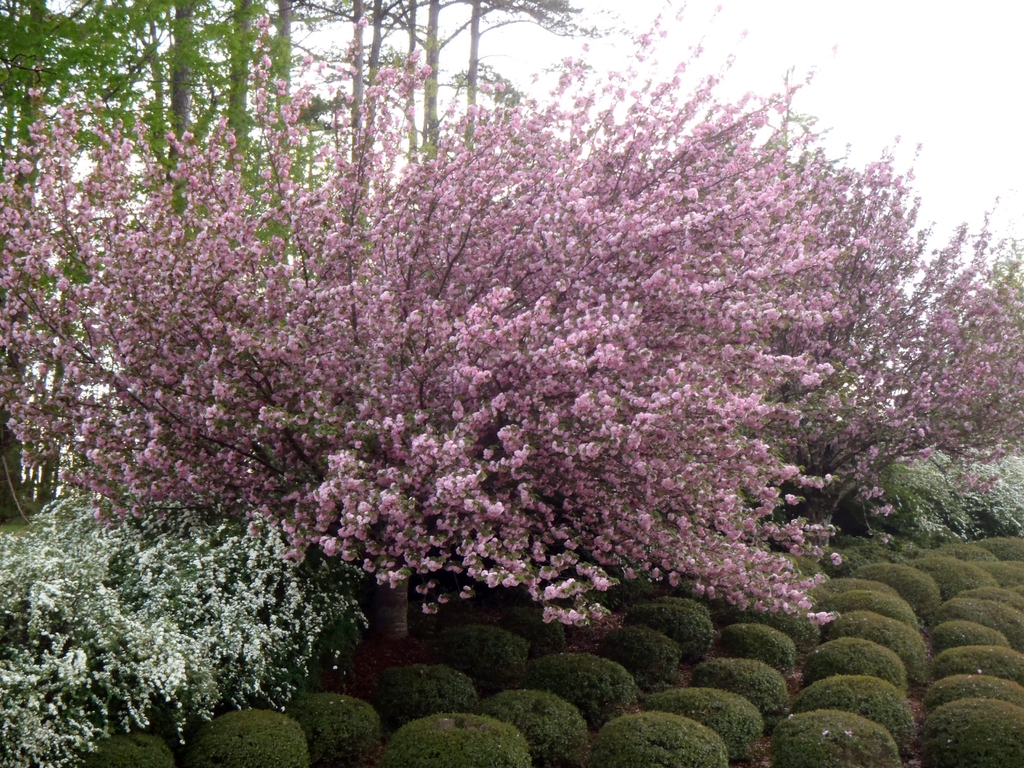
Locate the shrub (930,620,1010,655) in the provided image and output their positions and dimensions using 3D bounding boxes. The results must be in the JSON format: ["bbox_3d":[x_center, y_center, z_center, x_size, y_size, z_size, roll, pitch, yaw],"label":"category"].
[{"bbox_3d":[3.988,2.257,20.070,0.696,0.383,0.696,0,1,0],"label":"shrub"}]

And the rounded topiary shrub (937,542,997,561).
[{"bbox_3d":[4.720,1.874,24.120,0.753,0.414,0.753,0,1,0],"label":"rounded topiary shrub"}]

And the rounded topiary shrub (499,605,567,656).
[{"bbox_3d":[0.161,2.185,20.610,0.652,0.378,0.652,0,1,0],"label":"rounded topiary shrub"}]

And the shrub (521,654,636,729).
[{"bbox_3d":[0.548,2.458,18.587,0.943,0.580,0.943,0,-2,0],"label":"shrub"}]

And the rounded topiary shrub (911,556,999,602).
[{"bbox_3d":[4.379,1.961,22.860,0.882,0.485,0.882,0,1,0],"label":"rounded topiary shrub"}]

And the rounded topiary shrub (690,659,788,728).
[{"bbox_3d":[1.887,2.540,19.088,0.819,0.560,0.819,0,-2,0],"label":"rounded topiary shrub"}]

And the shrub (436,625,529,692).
[{"bbox_3d":[-0.271,2.494,21.188,0.882,0.560,0.882,0,-2,0],"label":"shrub"}]

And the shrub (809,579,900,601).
[{"bbox_3d":[3.261,2.134,21.988,0.887,0.570,0.887,0,-2,0],"label":"shrub"}]

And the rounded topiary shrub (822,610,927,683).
[{"bbox_3d":[3.135,2.243,19.887,0.914,0.580,0.914,0,-2,0],"label":"rounded topiary shrub"}]

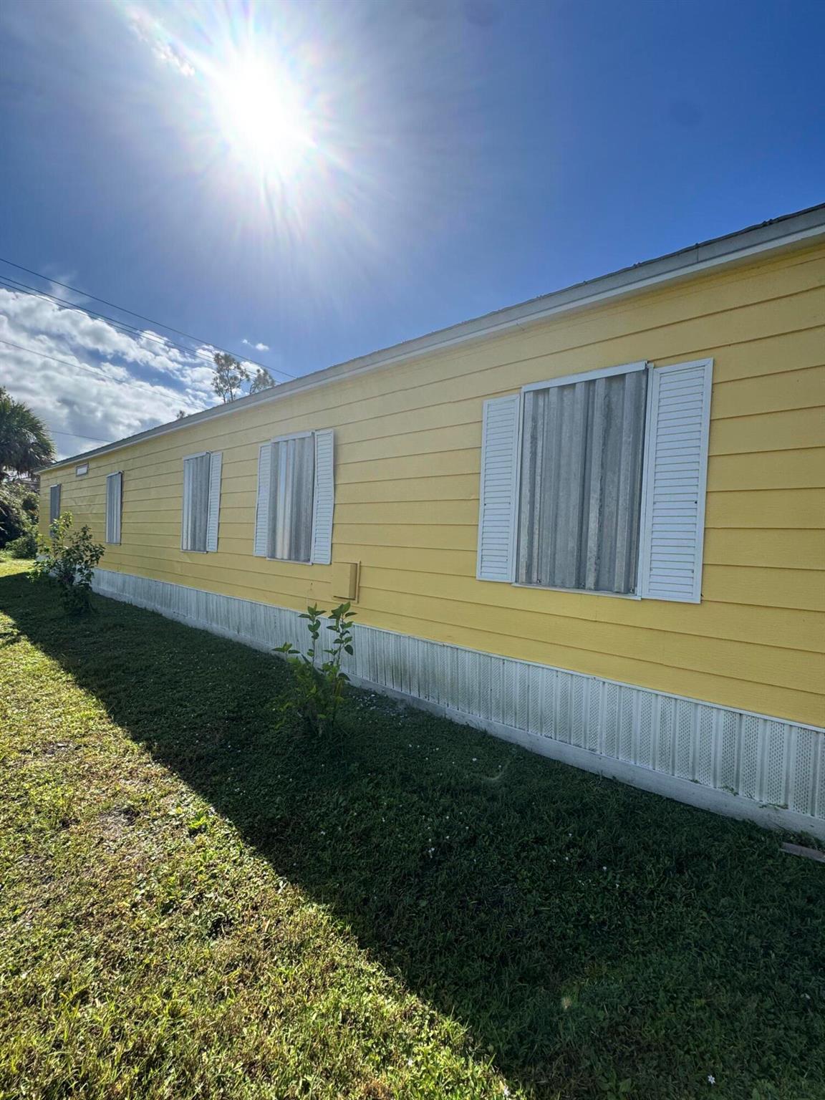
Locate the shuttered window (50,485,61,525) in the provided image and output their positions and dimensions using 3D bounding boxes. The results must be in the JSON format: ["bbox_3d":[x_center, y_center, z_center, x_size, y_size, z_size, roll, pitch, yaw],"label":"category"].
[{"bbox_3d":[-9.766,-1.048,12.136,0.880,1.420,0.070,3,2,40],"label":"shuttered window"}]

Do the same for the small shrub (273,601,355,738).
[{"bbox_3d":[-0.698,0.853,3.229,0.500,0.970,0.500,2,1,0],"label":"small shrub"}]

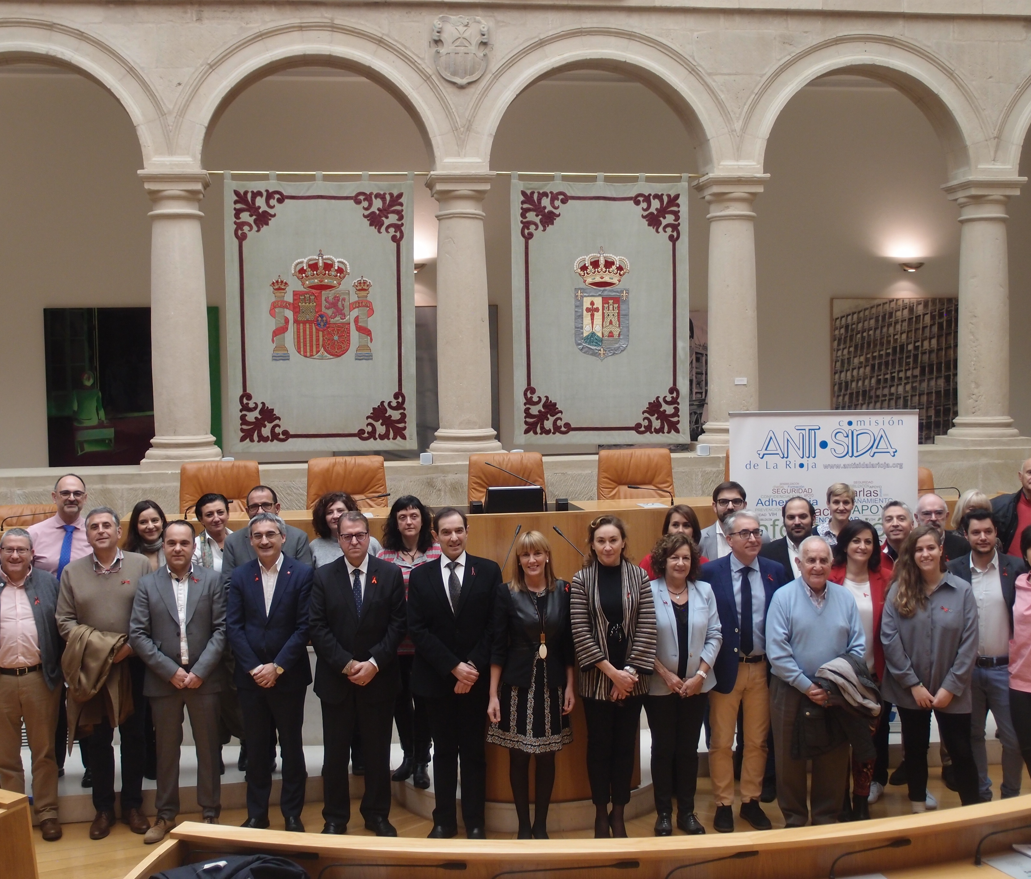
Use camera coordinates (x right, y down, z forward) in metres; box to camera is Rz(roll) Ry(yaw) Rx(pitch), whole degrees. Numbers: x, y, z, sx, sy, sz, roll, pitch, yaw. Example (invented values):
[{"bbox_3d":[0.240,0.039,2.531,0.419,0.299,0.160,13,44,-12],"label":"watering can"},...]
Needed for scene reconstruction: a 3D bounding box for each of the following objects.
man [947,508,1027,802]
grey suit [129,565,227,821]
[{"bbox_3d":[2.698,1.250,7.326,0.560,1.713,0.360,0,3,14],"label":"man"},{"bbox_3d":[-1.862,1.398,7.099,0.530,1.444,0.340,-2,3,-15],"label":"grey suit"}]

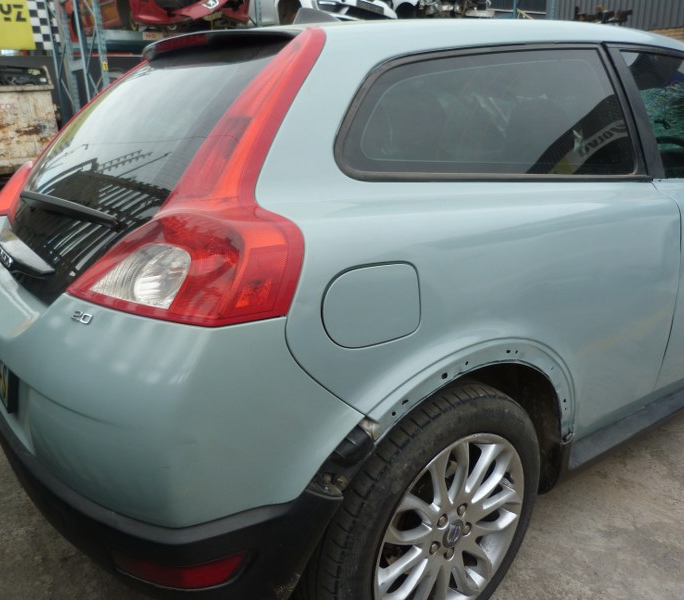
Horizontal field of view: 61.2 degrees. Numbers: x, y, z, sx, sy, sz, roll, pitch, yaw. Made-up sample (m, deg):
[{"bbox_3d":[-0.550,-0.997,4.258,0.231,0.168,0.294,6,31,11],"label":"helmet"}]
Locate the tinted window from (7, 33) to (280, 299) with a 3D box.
[{"bbox_3d":[-0.610,-0.350,1.416,1.080,0.180,0.670,21,73,49],"label":"tinted window"}]

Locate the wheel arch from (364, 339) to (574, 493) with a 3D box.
[{"bbox_3d":[0.264,0.279,1.256,0.680,0.440,0.170,-15,22,-35],"label":"wheel arch"}]

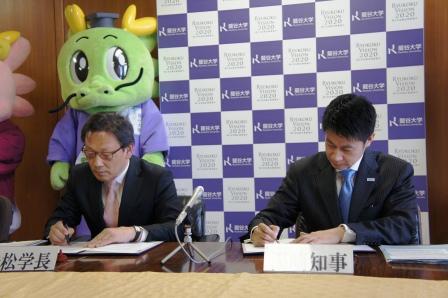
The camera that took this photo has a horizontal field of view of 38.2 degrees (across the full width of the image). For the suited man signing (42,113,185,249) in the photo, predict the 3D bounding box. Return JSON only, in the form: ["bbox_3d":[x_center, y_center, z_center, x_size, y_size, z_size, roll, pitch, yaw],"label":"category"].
[{"bbox_3d":[-0.396,0.447,2.377,0.530,1.170,0.720,-1,1,20],"label":"suited man signing"}]

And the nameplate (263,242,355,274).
[{"bbox_3d":[0.225,0.288,1.690,0.237,0.076,0.055,-1,1,17],"label":"nameplate"}]

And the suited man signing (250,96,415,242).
[{"bbox_3d":[0.389,0.406,2.237,0.570,1.200,0.720,-1,1,17],"label":"suited man signing"}]

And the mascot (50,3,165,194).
[{"bbox_3d":[-0.529,0.177,3.023,0.580,1.700,0.560,-2,1,14],"label":"mascot"}]

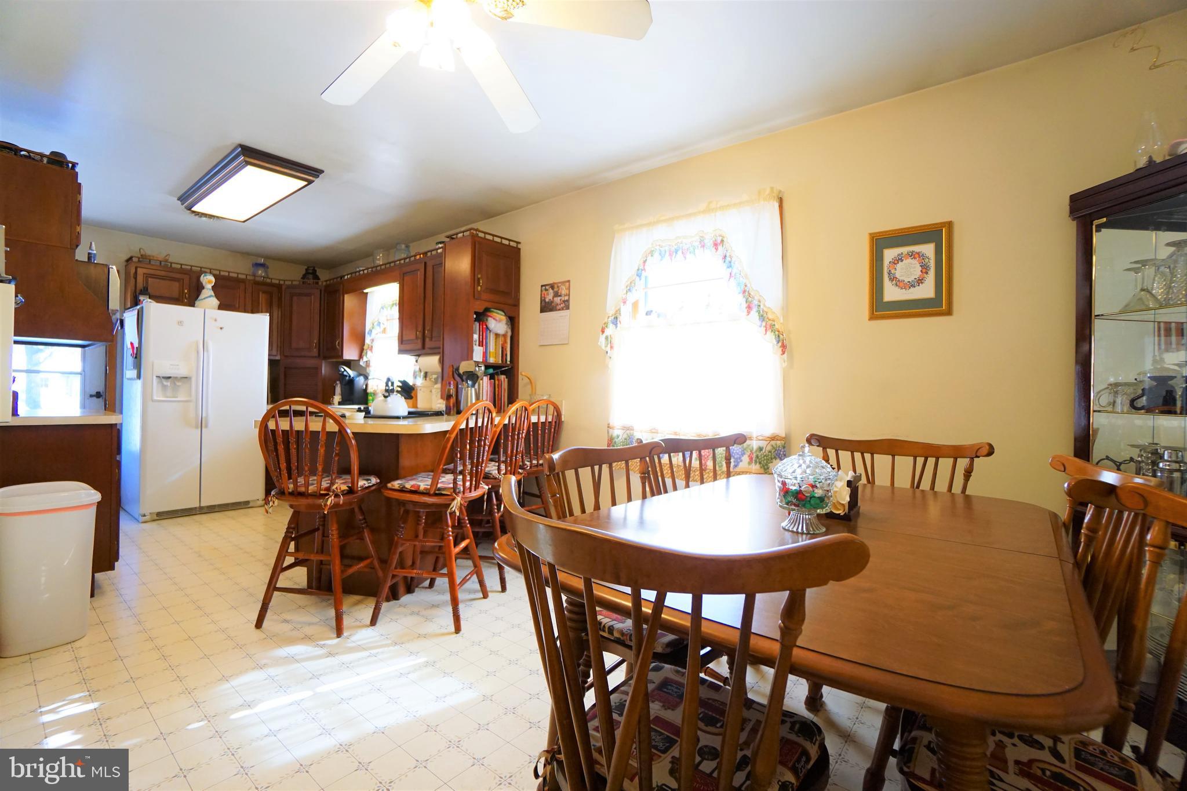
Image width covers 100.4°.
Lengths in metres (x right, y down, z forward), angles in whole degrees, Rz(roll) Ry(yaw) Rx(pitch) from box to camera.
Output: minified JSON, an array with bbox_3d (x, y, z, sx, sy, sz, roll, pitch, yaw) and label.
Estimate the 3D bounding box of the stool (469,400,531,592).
[{"bbox_3d":[-0.648,0.543,2.867,0.460,1.030,0.500,2,-1,-42],"label":"stool"}]

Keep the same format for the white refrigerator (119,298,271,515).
[{"bbox_3d":[-3.624,0.135,4.506,0.870,1.745,0.872,1,-1,38],"label":"white refrigerator"}]

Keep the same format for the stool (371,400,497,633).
[{"bbox_3d":[-0.767,0.538,2.454,0.485,1.050,0.455,1,0,17],"label":"stool"}]

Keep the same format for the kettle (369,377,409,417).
[{"bbox_3d":[-1.213,0.004,2.941,0.212,0.238,0.222,1,-1,-5],"label":"kettle"}]

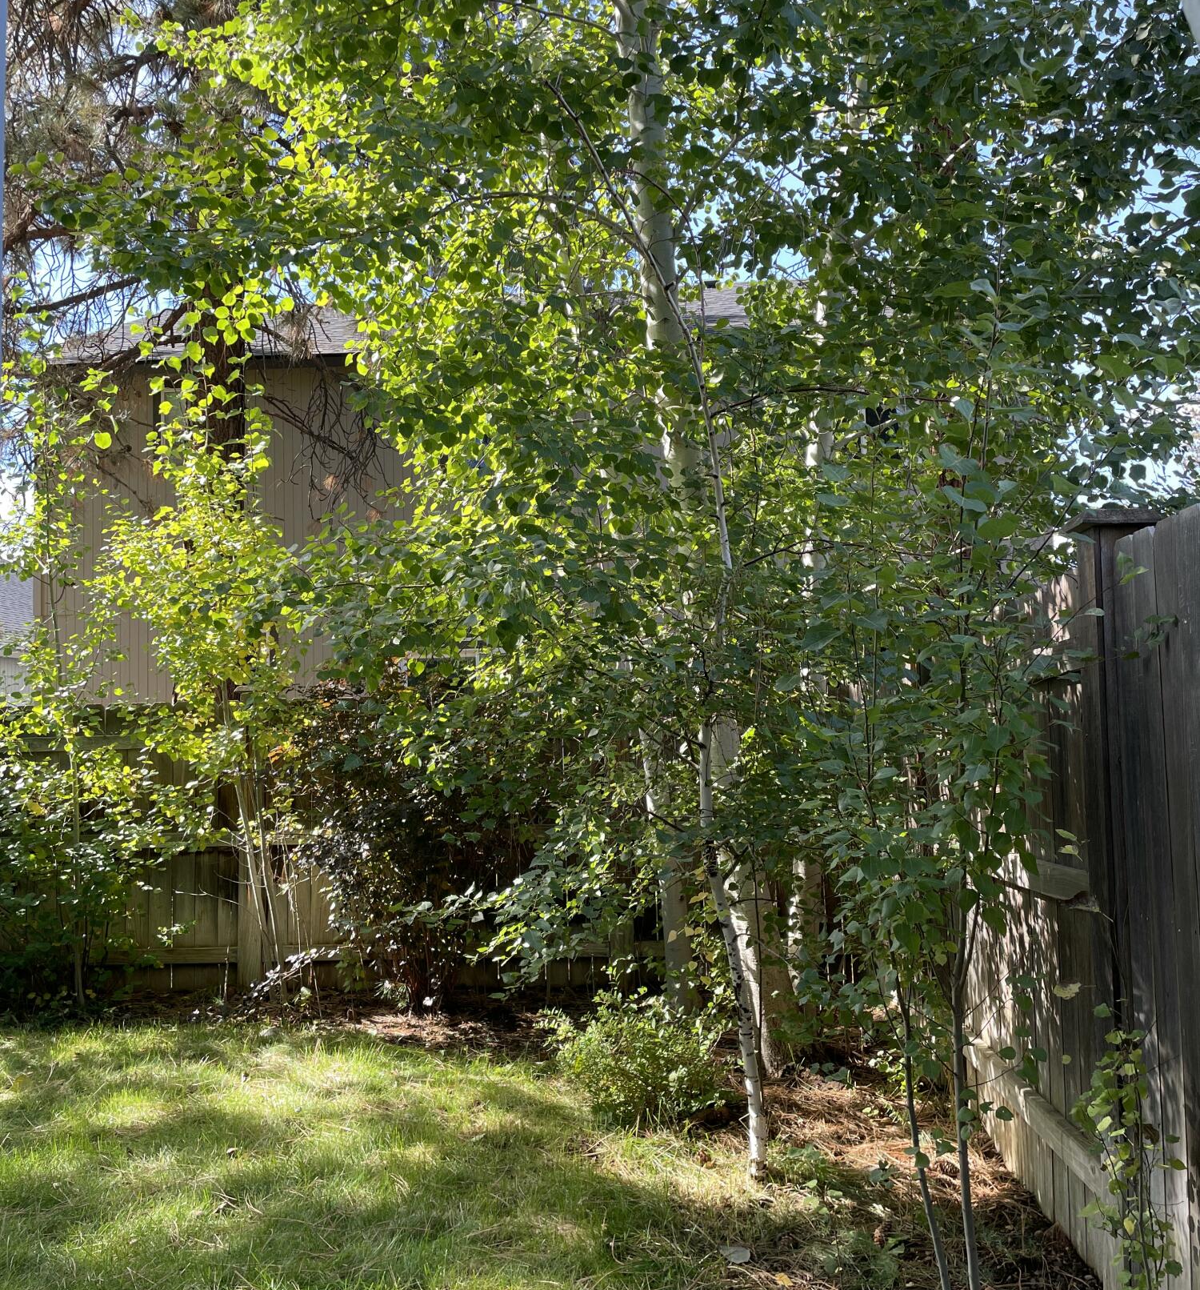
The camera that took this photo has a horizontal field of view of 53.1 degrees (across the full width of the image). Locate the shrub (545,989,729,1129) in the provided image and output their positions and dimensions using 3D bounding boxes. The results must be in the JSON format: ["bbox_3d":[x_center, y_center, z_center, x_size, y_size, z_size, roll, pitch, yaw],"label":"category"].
[{"bbox_3d":[0.150,1.620,4.860,0.740,0.470,0.680,-1,-5,2],"label":"shrub"}]

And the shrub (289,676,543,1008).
[{"bbox_3d":[-1.090,1.145,6.950,1.380,1.880,1.200,-1,-5,2],"label":"shrub"}]

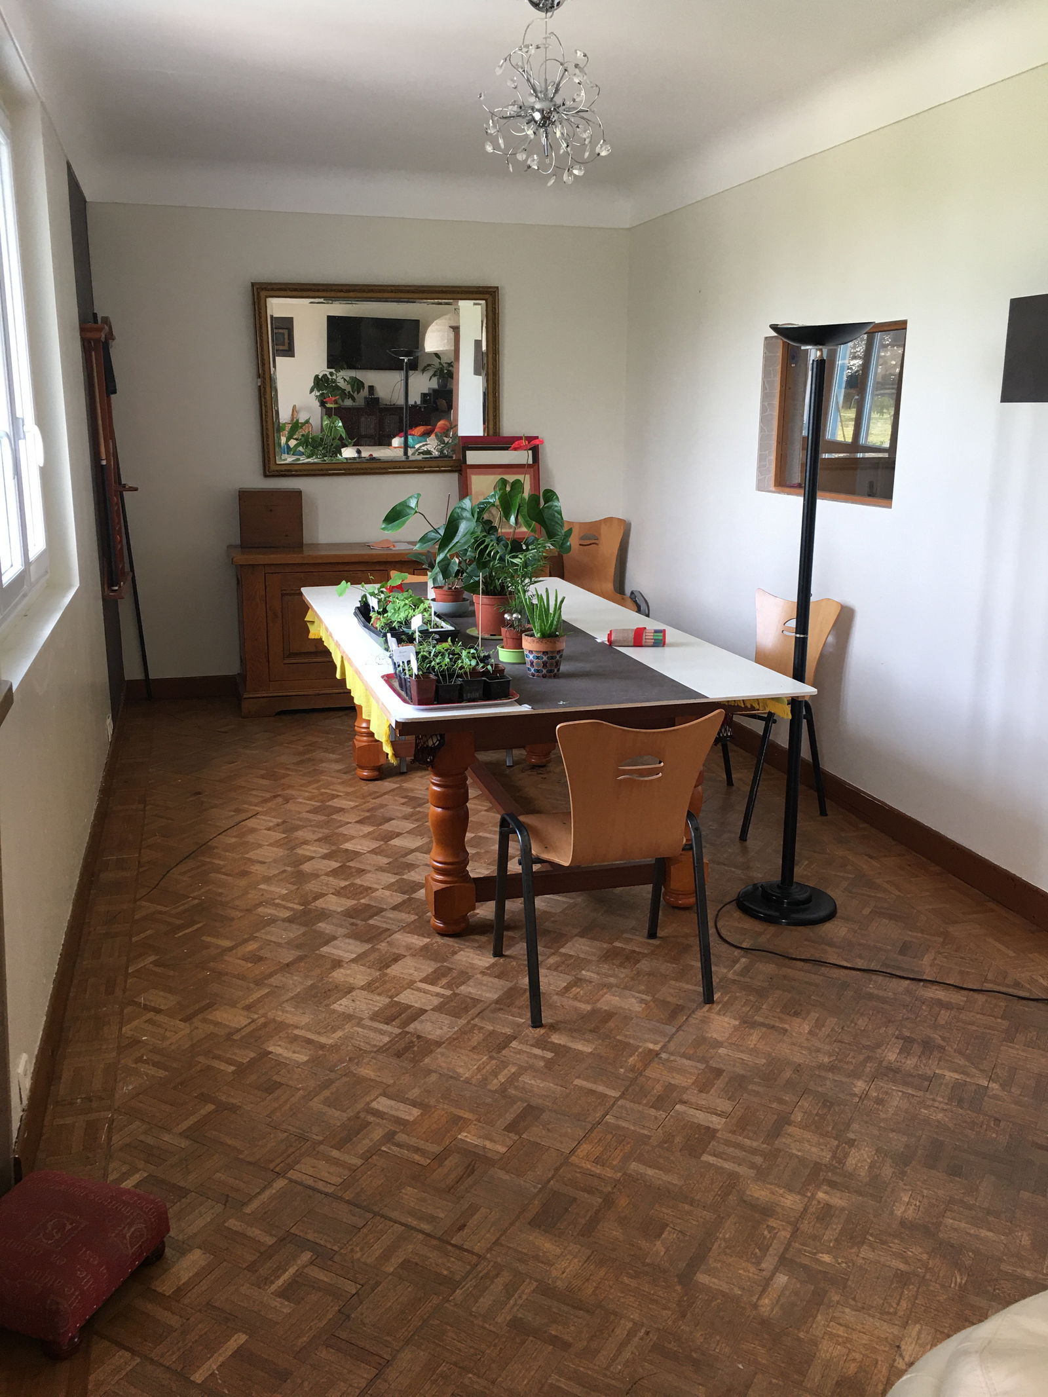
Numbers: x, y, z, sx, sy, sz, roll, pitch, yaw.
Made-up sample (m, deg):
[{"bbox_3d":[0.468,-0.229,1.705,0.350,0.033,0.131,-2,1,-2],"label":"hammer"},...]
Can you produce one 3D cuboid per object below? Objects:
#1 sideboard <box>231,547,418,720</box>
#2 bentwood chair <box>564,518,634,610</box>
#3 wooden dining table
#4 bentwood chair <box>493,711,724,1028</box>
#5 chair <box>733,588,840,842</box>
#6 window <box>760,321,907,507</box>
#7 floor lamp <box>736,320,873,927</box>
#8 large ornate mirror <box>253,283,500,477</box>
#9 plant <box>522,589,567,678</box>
[{"bbox_3d":[-0.723,-0.422,6.487,1.730,0.835,0.540,-4,14,-15],"label":"sideboard"},{"bbox_3d":[0.443,-0.535,6.663,0.500,0.880,0.530,-3,14,-12],"label":"bentwood chair"},{"bbox_3d":[-0.083,0.124,4.330,1.200,0.778,2.450,-4,14,-15],"label":"wooden dining table"},{"bbox_3d":[0.215,0.389,3.134,0.505,0.820,0.530,-4,14,-14],"label":"bentwood chair"},{"bbox_3d":[0.864,0.043,4.572,0.520,0.820,0.500,-9,16,-34],"label":"chair"},{"bbox_3d":[1.236,-1.127,4.647,0.120,0.650,1.070,-4,14,-14],"label":"window"},{"bbox_3d":[0.852,-0.210,3.557,0.340,1.786,0.340,-4,14,-15],"label":"floor lamp"},{"bbox_3d":[-0.770,-1.735,6.400,1.330,1.005,0.060,-4,16,-15],"label":"large ornate mirror"},{"bbox_3d":[0.062,-0.199,3.472,0.140,0.250,0.140,0,13,0],"label":"plant"}]

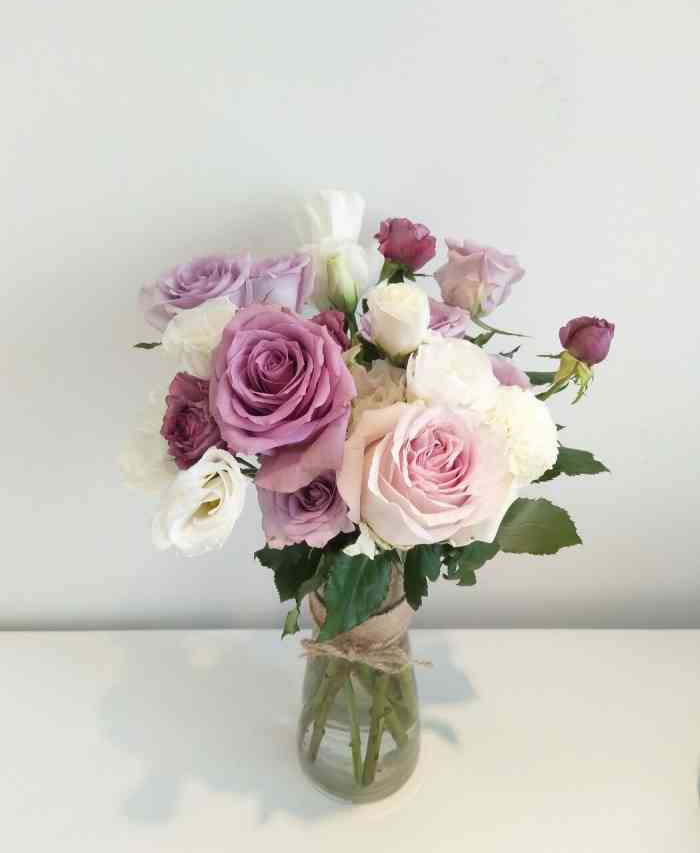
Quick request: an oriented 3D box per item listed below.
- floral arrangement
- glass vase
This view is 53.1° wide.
[{"bbox_3d":[0.002,0.000,0.429,0.311,0.272,0.260,0,21,0],"label":"floral arrangement"},{"bbox_3d":[0.007,0.188,0.512,0.093,0.149,0.093,0,21,0],"label":"glass vase"}]

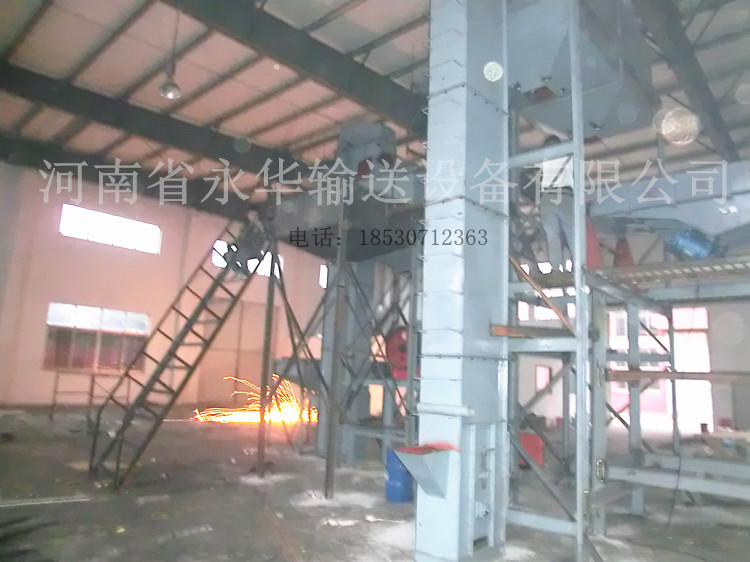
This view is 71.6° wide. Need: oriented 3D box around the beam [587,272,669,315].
[{"bbox_3d":[3.430,0.212,6.969,0.086,0.146,3.543,-6,-12,42],"label":"beam"}]

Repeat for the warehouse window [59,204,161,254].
[{"bbox_3d":[-9.265,-1.781,18.341,0.142,1.006,3.293,-6,-12,42],"label":"warehouse window"}]

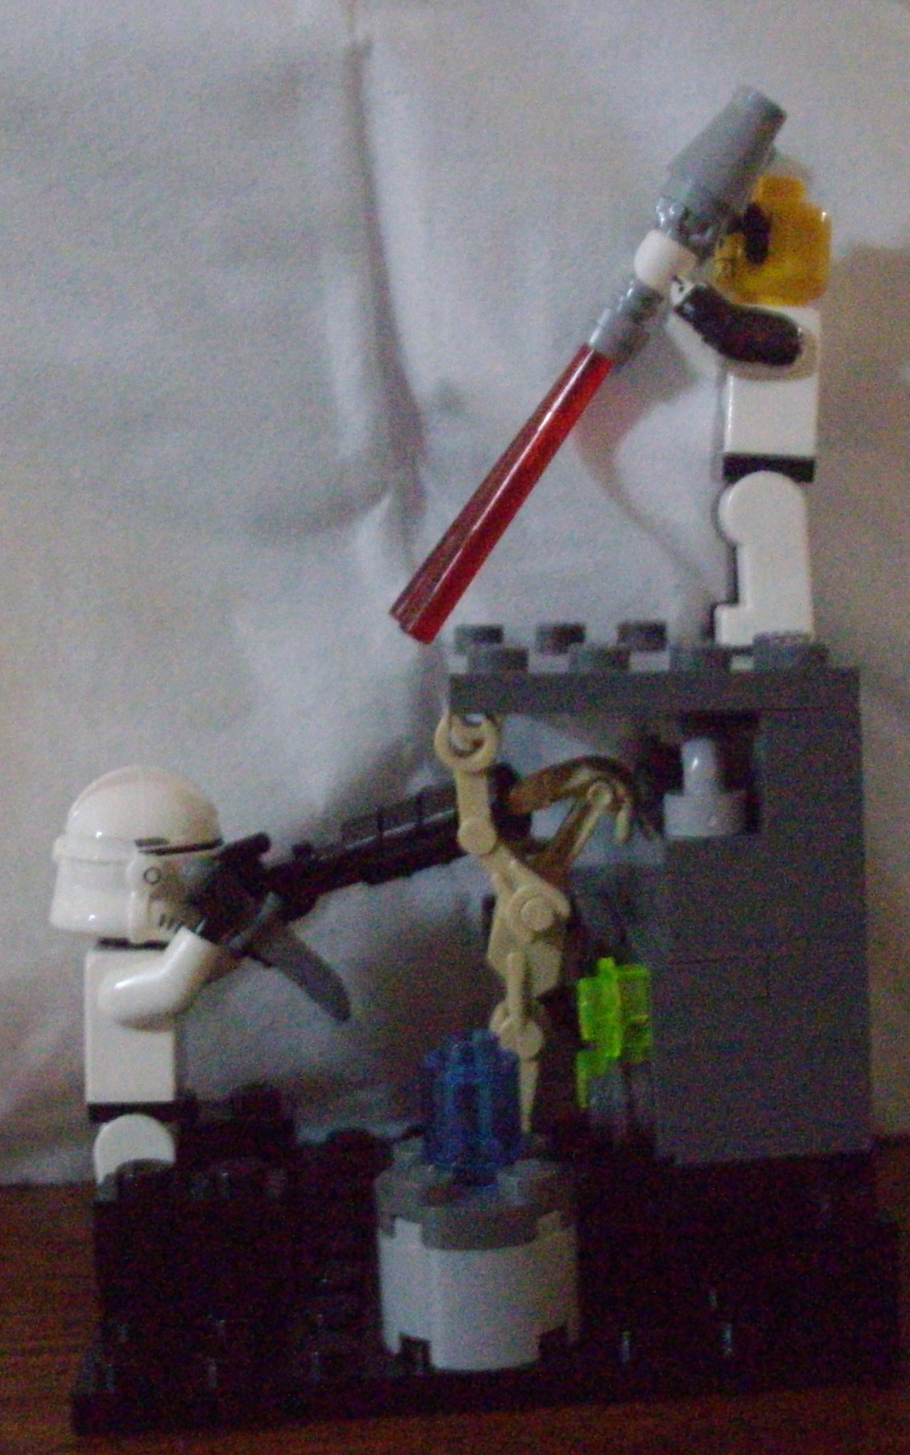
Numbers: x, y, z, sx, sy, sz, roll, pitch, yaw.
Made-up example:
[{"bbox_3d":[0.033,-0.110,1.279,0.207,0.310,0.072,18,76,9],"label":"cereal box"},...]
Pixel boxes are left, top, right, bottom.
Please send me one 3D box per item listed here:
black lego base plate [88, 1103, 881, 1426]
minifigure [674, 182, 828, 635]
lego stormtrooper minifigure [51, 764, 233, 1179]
[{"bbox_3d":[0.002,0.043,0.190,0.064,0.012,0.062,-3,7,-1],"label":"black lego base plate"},{"bbox_3d":[0.026,-0.027,0.183,0.015,0.041,0.019,-3,7,-1],"label":"minifigure"},{"bbox_3d":[-0.028,0.025,0.188,0.017,0.044,0.019,-3,7,-1],"label":"lego stormtrooper minifigure"}]

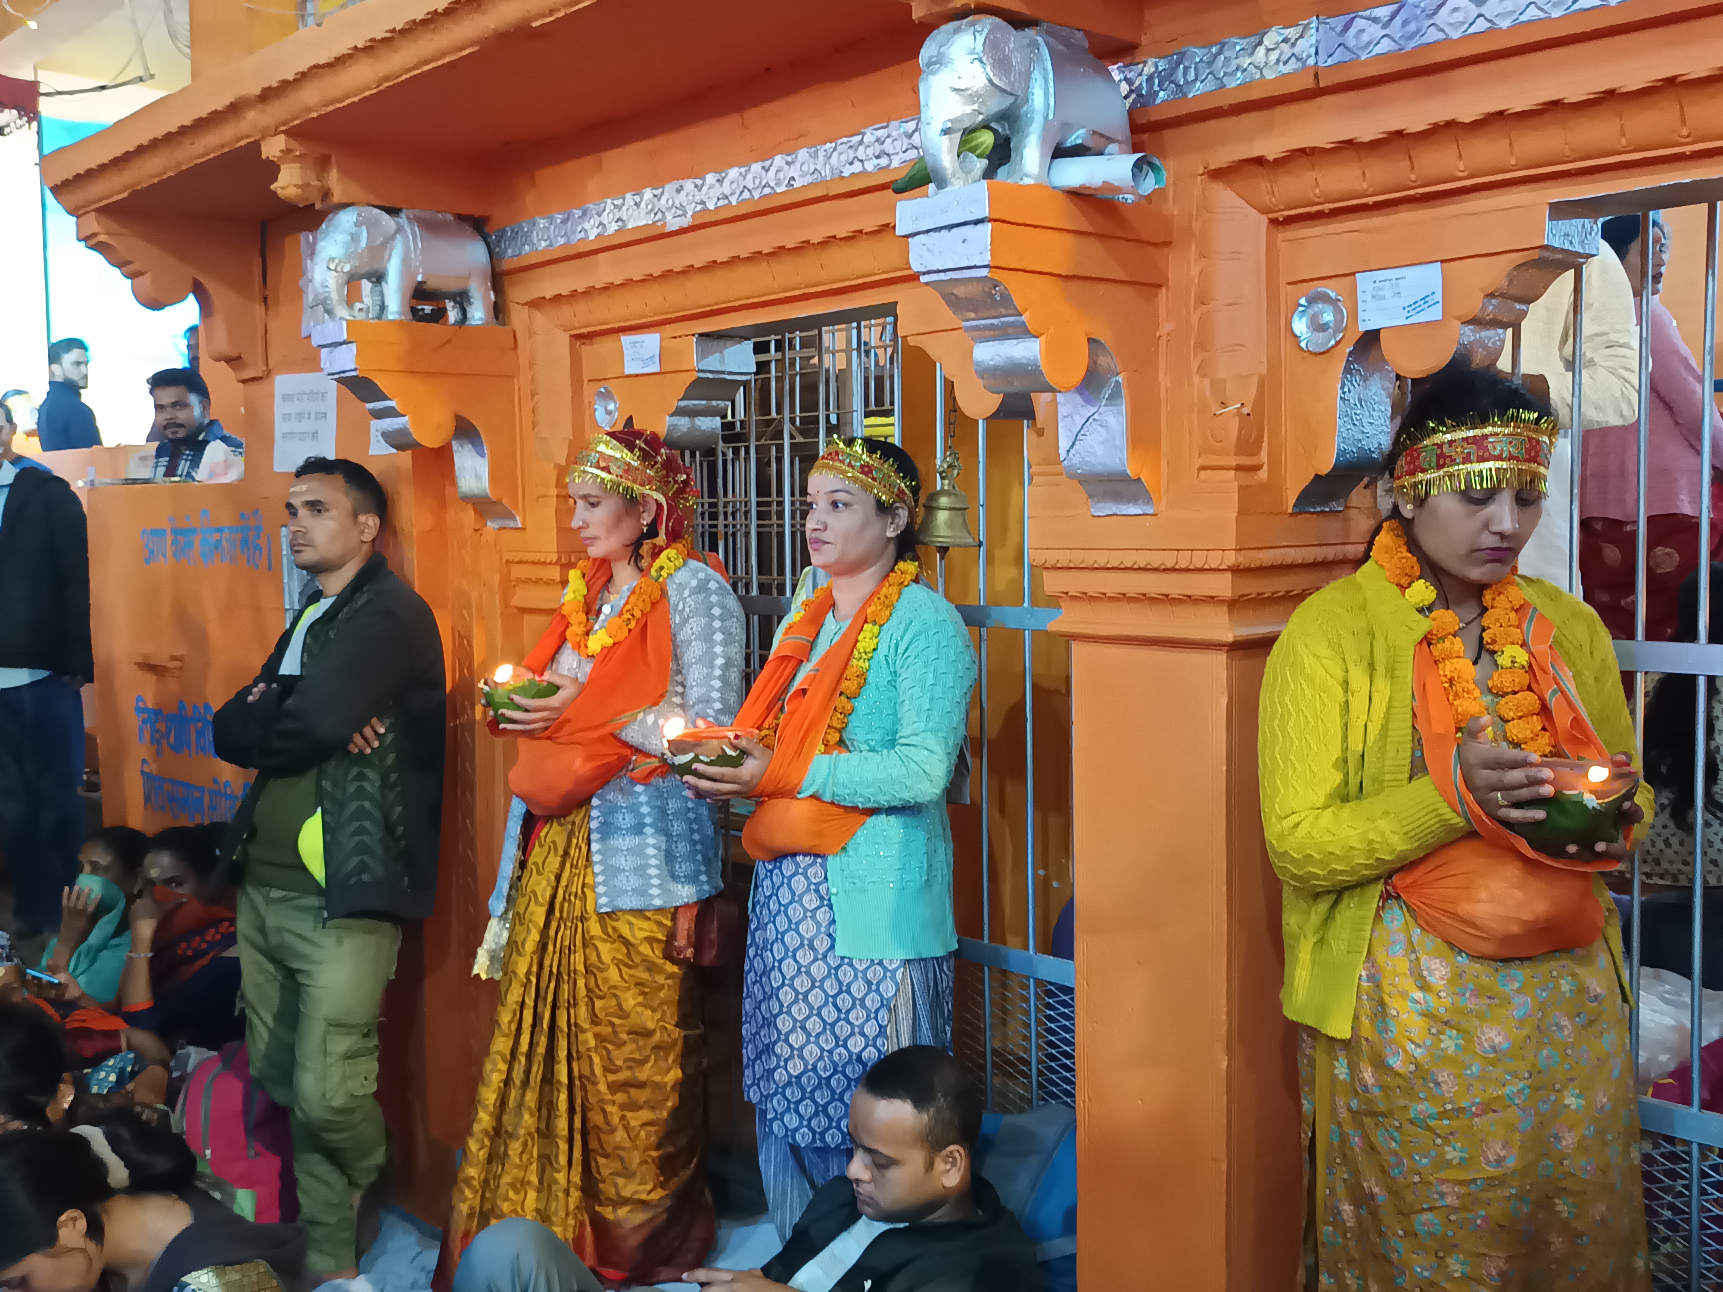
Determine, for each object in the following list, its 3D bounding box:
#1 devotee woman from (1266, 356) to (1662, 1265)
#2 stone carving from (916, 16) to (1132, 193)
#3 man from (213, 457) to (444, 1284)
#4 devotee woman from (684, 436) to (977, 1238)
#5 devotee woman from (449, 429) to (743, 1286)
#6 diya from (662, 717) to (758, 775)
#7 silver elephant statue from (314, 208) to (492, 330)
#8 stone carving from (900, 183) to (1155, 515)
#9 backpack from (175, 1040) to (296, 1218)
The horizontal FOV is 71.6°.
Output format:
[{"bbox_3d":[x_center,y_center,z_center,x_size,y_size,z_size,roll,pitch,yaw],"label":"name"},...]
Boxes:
[{"bbox_3d":[0.687,0.490,1.347,0.460,1.590,0.440,0,6,9],"label":"devotee woman"},{"bbox_3d":[0.213,-0.712,1.573,0.340,0.225,0.140,-7,8,-44],"label":"stone carving"},{"bbox_3d":[-1.014,0.432,2.260,0.460,1.590,0.340,3,7,34],"label":"man"},{"bbox_3d":[-0.075,0.417,2.253,0.480,1.585,0.430,-5,7,-35],"label":"devotee woman"},{"bbox_3d":[-0.512,0.415,2.233,0.470,1.610,0.450,-6,8,-43],"label":"devotee woman"},{"bbox_3d":[-0.266,0.180,2.120,0.160,0.085,0.160,-1,6,0],"label":"diya"},{"bbox_3d":[-0.974,-0.802,2.503,0.350,0.230,0.140,-7,8,-44],"label":"silver elephant statue"},{"bbox_3d":[0.244,-0.392,1.630,0.390,0.425,0.130,-7,8,-44],"label":"stone carving"},{"bbox_3d":[-1.242,1.014,2.469,0.210,0.400,0.270,0,6,15],"label":"backpack"}]

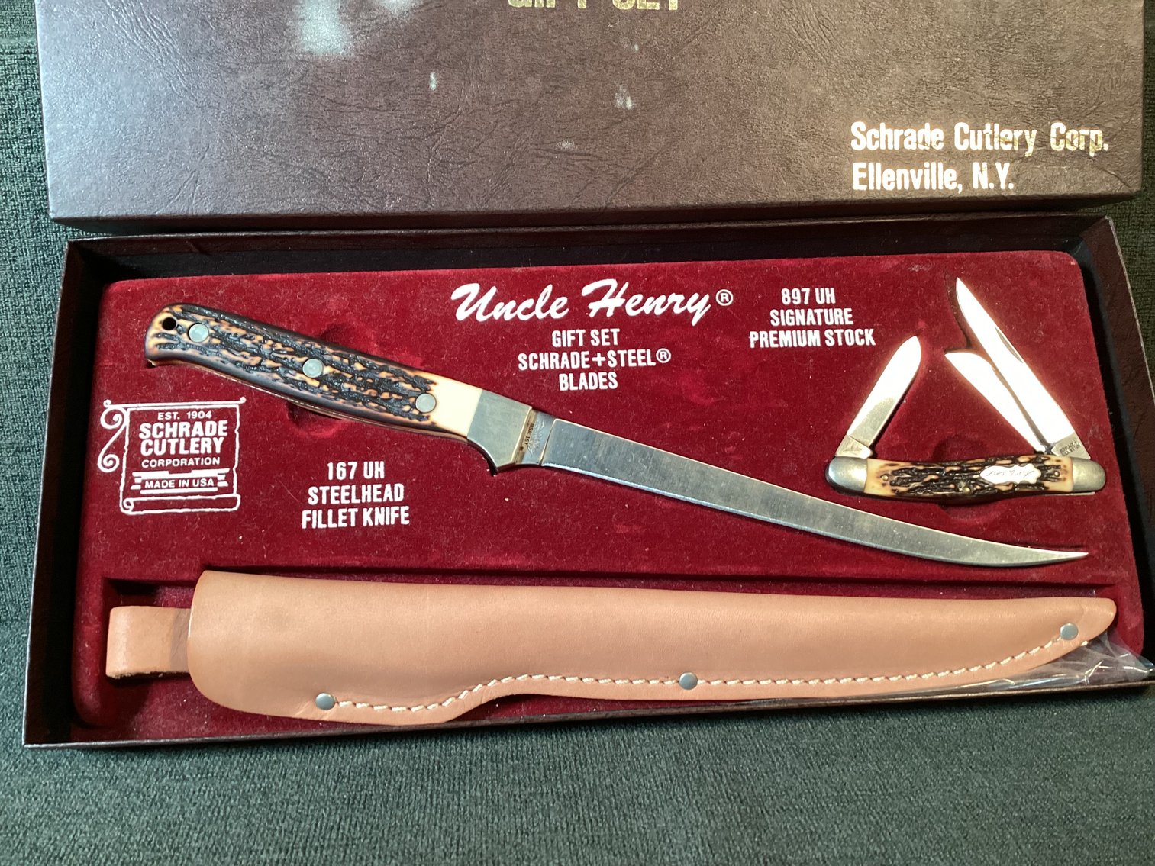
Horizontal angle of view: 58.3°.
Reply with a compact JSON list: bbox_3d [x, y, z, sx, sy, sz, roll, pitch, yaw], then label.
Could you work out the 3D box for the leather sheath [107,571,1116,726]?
[{"bbox_3d":[0.015,0.066,0.307,0.304,0.022,0.043,2,73,-3],"label":"leather sheath"}]

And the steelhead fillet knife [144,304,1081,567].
[{"bbox_3d":[0.011,0.010,0.326,0.305,0.018,0.026,15,74,1],"label":"steelhead fillet knife"}]

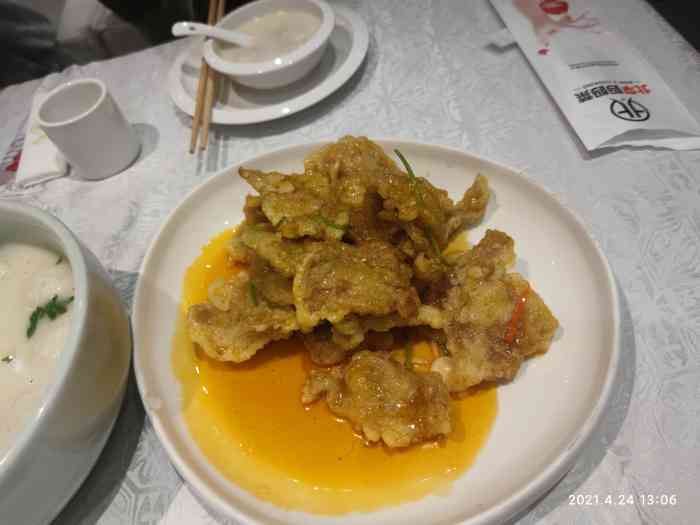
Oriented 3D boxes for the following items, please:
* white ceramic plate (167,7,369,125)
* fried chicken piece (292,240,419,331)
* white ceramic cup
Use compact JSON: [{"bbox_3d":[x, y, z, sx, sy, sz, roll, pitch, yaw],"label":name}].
[{"bbox_3d":[-0.076,-0.191,0.469,0.196,0.022,0.196,-6,55,8],"label":"white ceramic plate"},{"bbox_3d":[0.003,0.014,0.279,0.067,0.025,0.048,-1,55,11],"label":"fried chicken piece"},{"bbox_3d":[-0.226,-0.116,0.424,0.062,0.059,0.062,-1,55,11],"label":"white ceramic cup"}]

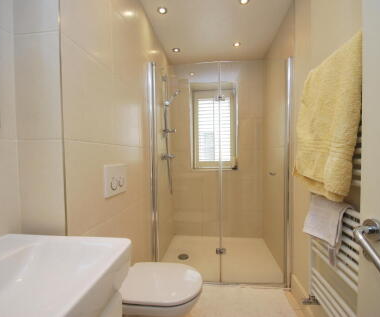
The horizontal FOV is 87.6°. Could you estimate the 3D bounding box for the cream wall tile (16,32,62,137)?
[{"bbox_3d":[-0.568,-0.272,0.750,0.191,0.399,0.010,-1,1,7],"label":"cream wall tile"}]

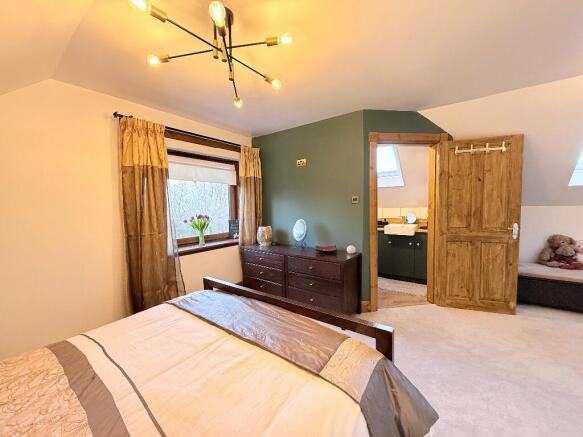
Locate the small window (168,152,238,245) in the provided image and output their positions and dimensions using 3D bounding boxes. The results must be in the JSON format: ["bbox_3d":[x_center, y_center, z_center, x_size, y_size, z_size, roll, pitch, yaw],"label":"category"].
[{"bbox_3d":[-1.096,-0.183,2.934,0.120,1.155,1.170,1,5,35],"label":"small window"}]

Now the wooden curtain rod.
[{"bbox_3d":[-1.038,-0.942,2.734,0.055,0.055,1.700,1,5,35],"label":"wooden curtain rod"}]

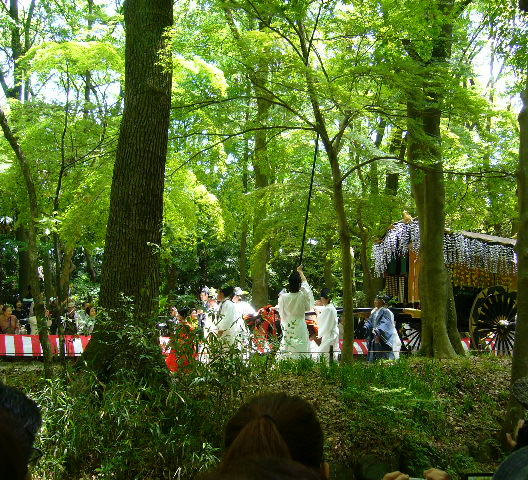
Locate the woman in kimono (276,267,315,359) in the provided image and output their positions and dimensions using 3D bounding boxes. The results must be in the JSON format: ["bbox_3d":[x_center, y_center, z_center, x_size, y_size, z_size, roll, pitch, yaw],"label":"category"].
[{"bbox_3d":[0.618,1.452,12.700,0.680,1.860,0.500,2,-9,-8],"label":"woman in kimono"}]

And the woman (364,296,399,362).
[{"bbox_3d":[2.687,2.036,14.800,0.700,1.600,0.600,2,-4,-22],"label":"woman"}]

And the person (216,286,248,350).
[{"bbox_3d":[-0.652,1.765,13.400,0.650,1.600,0.550,-1,-9,12],"label":"person"}]

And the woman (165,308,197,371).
[{"bbox_3d":[-1.574,1.876,12.200,0.450,1.280,0.500,0,-9,6],"label":"woman"}]

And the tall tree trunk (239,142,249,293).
[{"bbox_3d":[-0.855,-0.396,27.000,0.360,9.800,0.360,1,-9,0],"label":"tall tree trunk"}]

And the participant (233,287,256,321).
[{"bbox_3d":[-0.465,1.834,14.000,0.500,1.650,0.550,8,-11,-39],"label":"participant"}]

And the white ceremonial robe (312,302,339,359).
[{"bbox_3d":[1.372,2.052,14.200,0.600,1.360,0.520,-1,-4,17],"label":"white ceremonial robe"}]

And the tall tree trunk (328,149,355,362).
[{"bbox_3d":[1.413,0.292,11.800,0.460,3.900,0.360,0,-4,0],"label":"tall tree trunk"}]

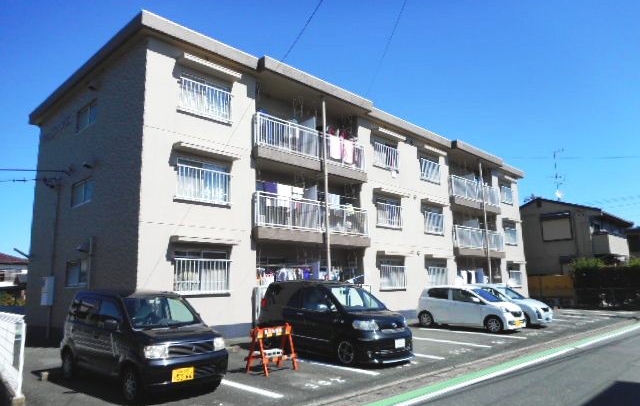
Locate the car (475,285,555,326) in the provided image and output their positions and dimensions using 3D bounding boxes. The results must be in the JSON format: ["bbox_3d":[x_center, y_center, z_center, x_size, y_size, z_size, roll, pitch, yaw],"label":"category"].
[{"bbox_3d":[6.951,4.083,18.637,4.000,1.520,1.680,-8,-12,43],"label":"car"}]

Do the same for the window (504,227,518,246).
[{"bbox_3d":[12.651,2.215,30.504,0.160,1.165,1.900,-11,-14,43],"label":"window"}]

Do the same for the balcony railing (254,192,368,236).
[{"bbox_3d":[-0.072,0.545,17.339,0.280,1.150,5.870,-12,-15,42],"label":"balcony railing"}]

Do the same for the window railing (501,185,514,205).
[{"bbox_3d":[12.746,-0.482,31.375,0.150,1.050,1.930,-12,-15,42],"label":"window railing"}]

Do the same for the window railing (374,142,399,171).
[{"bbox_3d":[3.057,-2.067,21.188,0.160,1.097,1.880,-11,-14,43],"label":"window railing"}]

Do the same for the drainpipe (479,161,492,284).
[{"bbox_3d":[9.763,1.739,27.016,0.100,8.500,0.100,-11,-14,43],"label":"drainpipe"}]

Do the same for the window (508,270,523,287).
[{"bbox_3d":[12.728,4.919,30.015,0.160,1.123,1.900,-11,-14,43],"label":"window"}]

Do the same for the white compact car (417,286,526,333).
[{"bbox_3d":[5.370,3.730,16.509,3.405,1.500,1.490,-8,-11,42],"label":"white compact car"}]

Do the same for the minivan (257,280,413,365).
[{"bbox_3d":[0.243,2.860,11.431,4.000,1.740,1.710,-8,-12,42],"label":"minivan"}]

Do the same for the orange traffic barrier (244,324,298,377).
[{"bbox_3d":[-0.922,2.895,9.190,0.550,0.890,0.830,-12,-15,42],"label":"orange traffic barrier"}]

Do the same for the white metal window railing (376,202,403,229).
[{"bbox_3d":[3.174,0.613,20.876,0.150,1.050,1.930,-12,-15,42],"label":"white metal window railing"}]

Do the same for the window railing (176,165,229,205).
[{"bbox_3d":[-3.482,-0.530,13.997,0.150,1.040,1.920,-12,-15,42],"label":"window railing"}]

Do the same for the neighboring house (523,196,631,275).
[{"bbox_3d":[19.519,3.757,36.534,7.700,7.350,9.800,-12,-15,42],"label":"neighboring house"}]

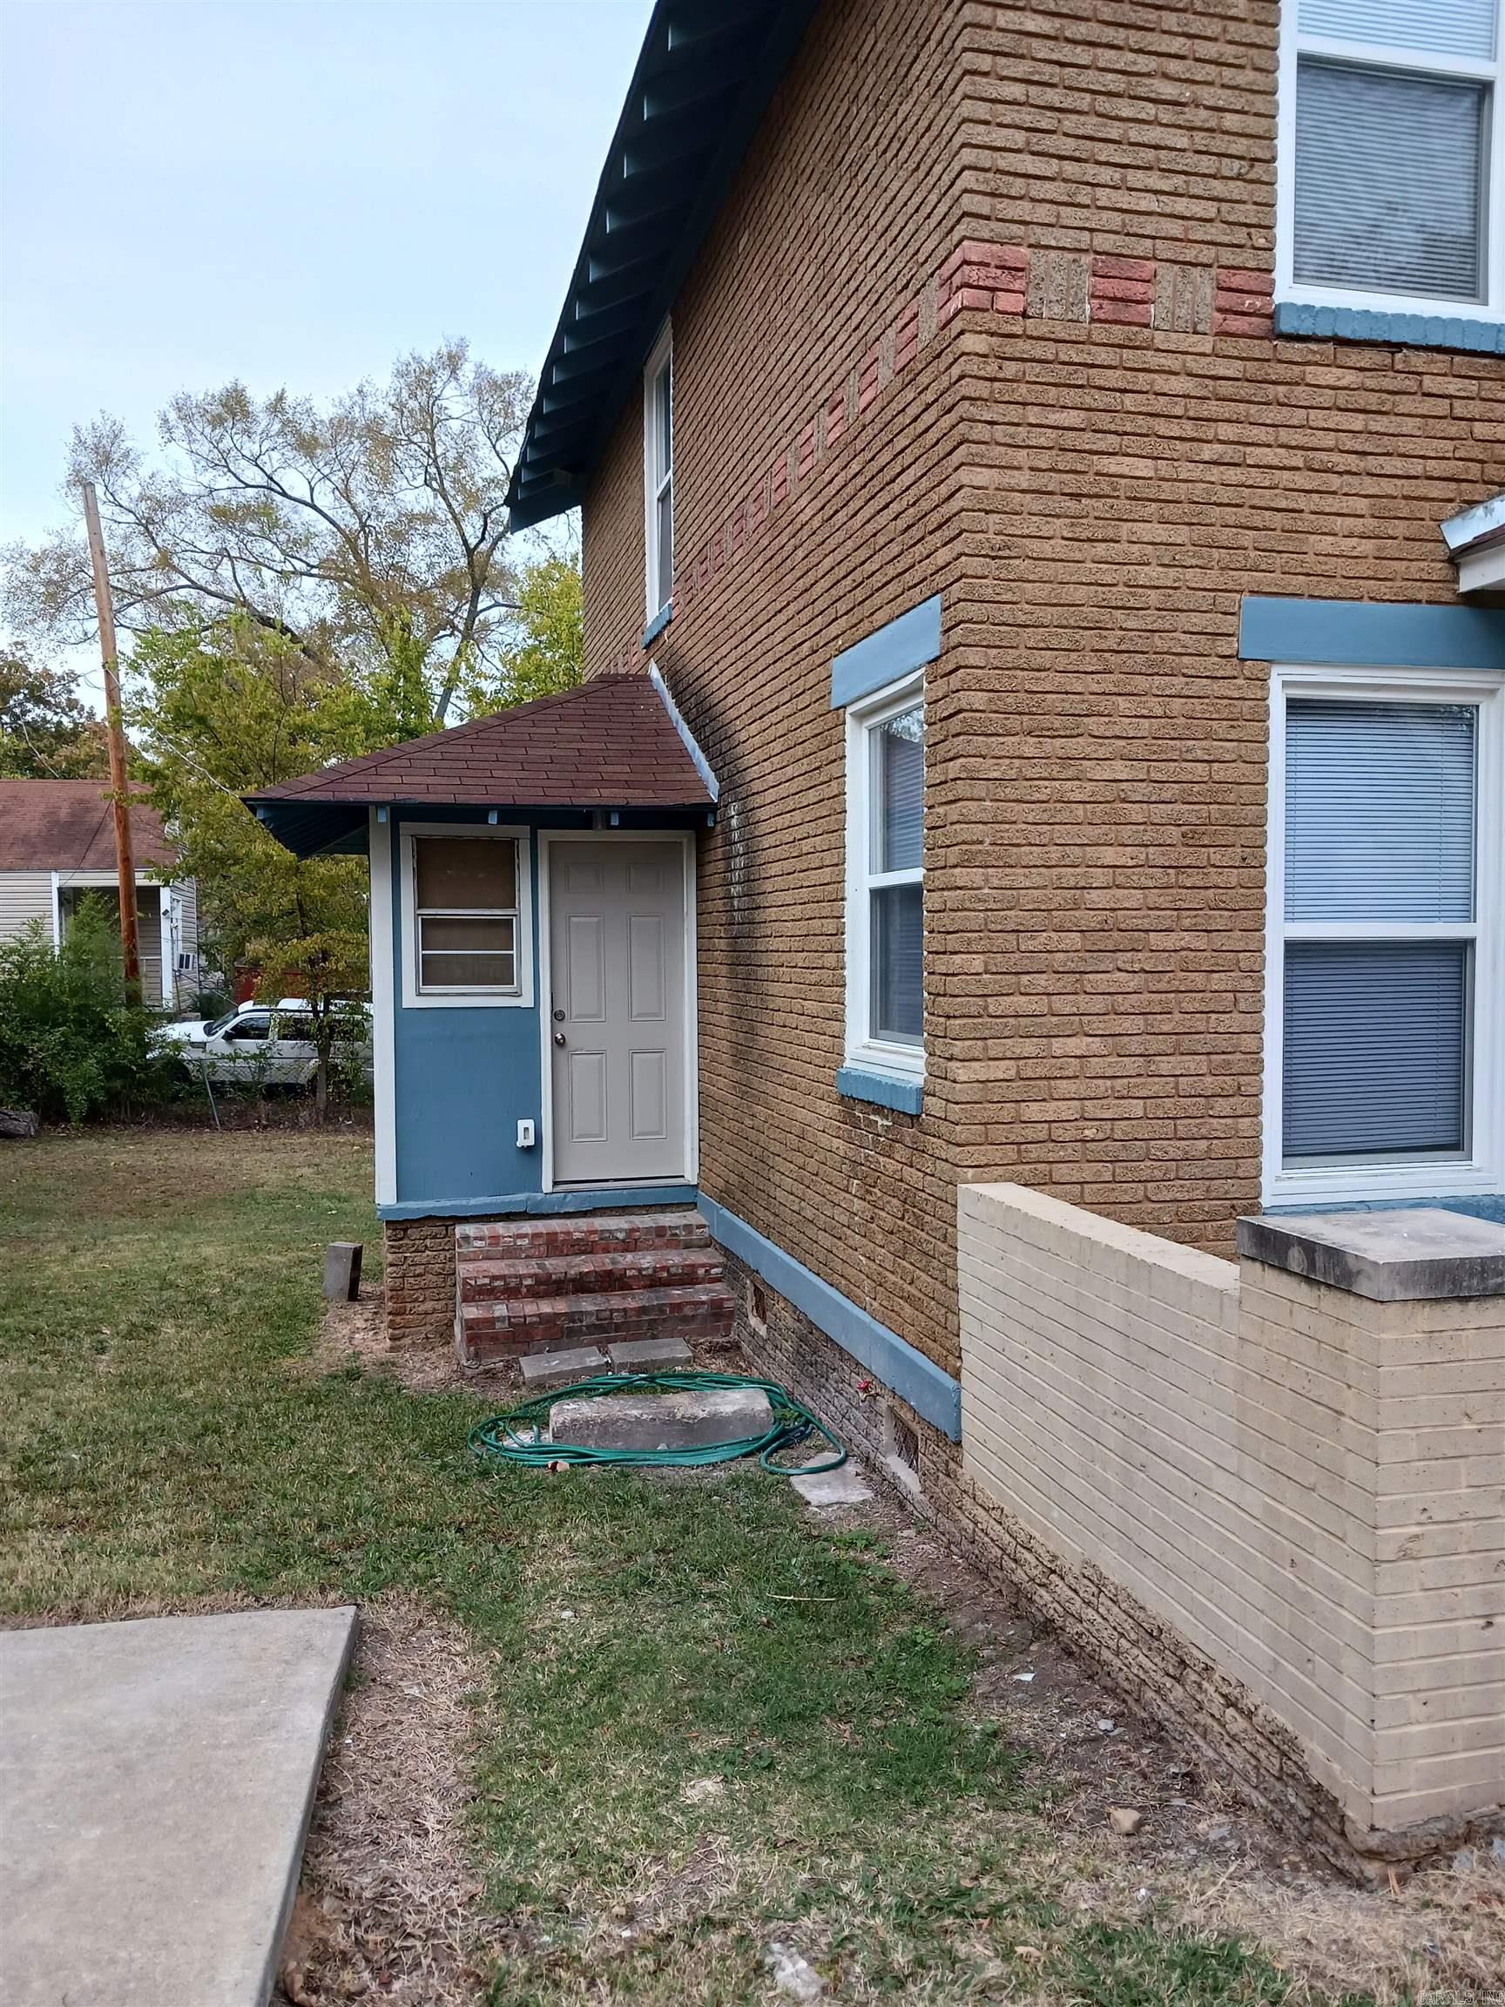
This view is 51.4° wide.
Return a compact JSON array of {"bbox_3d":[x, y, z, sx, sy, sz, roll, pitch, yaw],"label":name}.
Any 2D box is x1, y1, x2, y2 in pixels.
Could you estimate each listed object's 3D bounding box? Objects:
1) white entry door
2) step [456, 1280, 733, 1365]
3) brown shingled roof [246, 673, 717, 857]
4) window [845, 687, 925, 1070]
[{"bbox_3d":[-0.767,0.049,9.211,0.804,2.029,0.049,-1,2,-14],"label":"white entry door"},{"bbox_3d":[-0.793,1.647,8.129,1.378,0.222,0.300,-1,2,-13],"label":"step"},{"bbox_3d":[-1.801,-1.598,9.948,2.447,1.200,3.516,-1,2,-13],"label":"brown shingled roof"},{"bbox_3d":[0.544,-0.446,5.874,0.108,1.392,0.921,-1,2,-14],"label":"window"}]

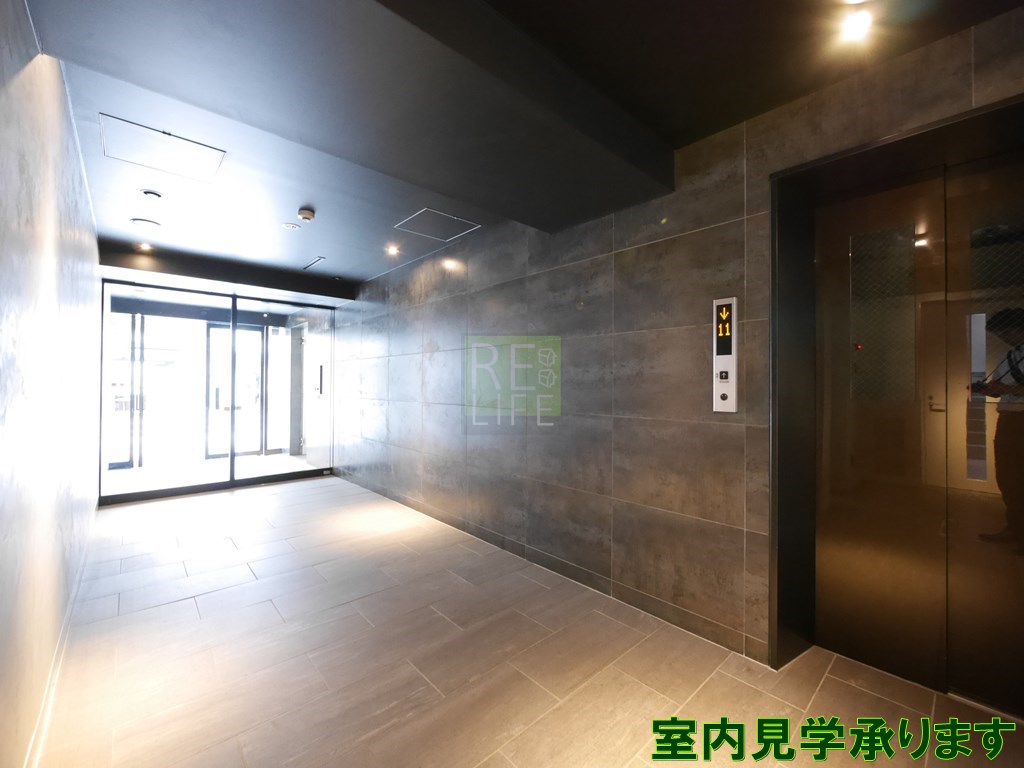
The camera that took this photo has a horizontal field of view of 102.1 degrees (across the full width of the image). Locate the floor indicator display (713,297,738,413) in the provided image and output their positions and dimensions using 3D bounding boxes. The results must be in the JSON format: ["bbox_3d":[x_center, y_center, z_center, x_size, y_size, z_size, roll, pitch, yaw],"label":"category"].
[{"bbox_3d":[0.954,-0.128,1.853,0.024,0.504,0.092,0,0,-43],"label":"floor indicator display"}]

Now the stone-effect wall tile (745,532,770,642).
[{"bbox_3d":[1.048,0.859,1.771,0.013,0.450,0.094,0,0,-43],"label":"stone-effect wall tile"}]

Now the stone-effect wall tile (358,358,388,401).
[{"bbox_3d":[-1.494,-0.057,4.527,0.013,0.450,0.671,0,0,-43],"label":"stone-effect wall tile"}]

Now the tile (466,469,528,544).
[{"bbox_3d":[-0.127,0.854,3.042,0.013,0.450,0.671,0,0,-43],"label":"tile"}]

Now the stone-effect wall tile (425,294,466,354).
[{"bbox_3d":[-0.581,-0.508,3.534,0.012,0.450,0.670,0,0,-43],"label":"stone-effect wall tile"}]

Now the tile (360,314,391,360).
[{"bbox_3d":[-1.491,-0.510,4.527,0.013,0.450,0.671,0,0,-43],"label":"tile"}]

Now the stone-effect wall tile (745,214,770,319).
[{"bbox_3d":[1.056,-0.500,1.774,0.013,0.450,0.094,0,0,-43],"label":"stone-effect wall tile"}]

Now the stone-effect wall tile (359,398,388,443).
[{"bbox_3d":[-1.496,0.396,4.526,0.013,0.450,0.671,0,0,-43],"label":"stone-effect wall tile"}]

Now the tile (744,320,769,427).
[{"bbox_3d":[1.053,-0.047,1.773,0.013,0.450,0.094,0,0,-43],"label":"tile"}]

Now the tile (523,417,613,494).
[{"bbox_3d":[0.331,0.403,2.547,0.012,0.450,0.670,0,0,-43],"label":"tile"}]

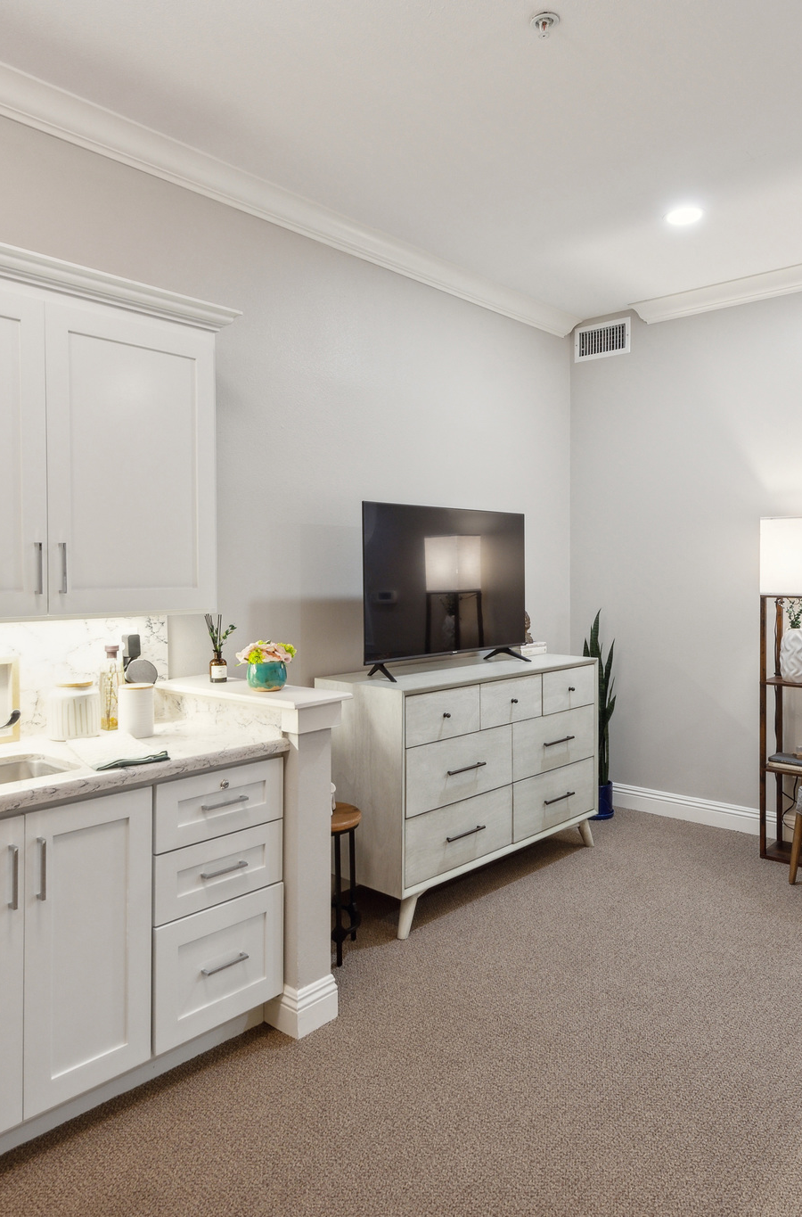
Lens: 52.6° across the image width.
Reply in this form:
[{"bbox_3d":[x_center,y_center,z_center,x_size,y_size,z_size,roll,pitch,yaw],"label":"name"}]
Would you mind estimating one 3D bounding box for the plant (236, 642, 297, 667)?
[{"bbox_3d":[-0.429,0.143,2.585,0.165,0.080,0.175,0,2,0],"label":"plant"}]

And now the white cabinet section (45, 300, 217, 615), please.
[{"bbox_3d":[-0.878,-0.412,2.457,0.314,0.845,0.536,2,2,42],"label":"white cabinet section"}]

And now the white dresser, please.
[{"bbox_3d":[0.311,0.726,3.617,0.480,0.910,1.410,2,3,42],"label":"white dresser"}]

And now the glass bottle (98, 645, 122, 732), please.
[{"bbox_3d":[-0.917,0.245,2.557,0.060,0.270,0.060,2,2,43],"label":"glass bottle"}]

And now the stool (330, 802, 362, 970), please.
[{"bbox_3d":[-0.283,0.966,2.866,0.300,0.495,0.300,2,3,42],"label":"stool"}]

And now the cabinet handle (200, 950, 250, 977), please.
[{"bbox_3d":[-0.482,0.978,2.230,0.032,0.013,0.154,2,2,43],"label":"cabinet handle"}]

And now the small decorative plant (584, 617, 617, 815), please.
[{"bbox_3d":[1.096,0.571,4.502,0.190,1.136,0.190,2,2,43],"label":"small decorative plant"}]

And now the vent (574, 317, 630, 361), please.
[{"bbox_3d":[1.140,-1.517,4.595,0.348,0.196,0.025,2,3,42],"label":"vent"}]

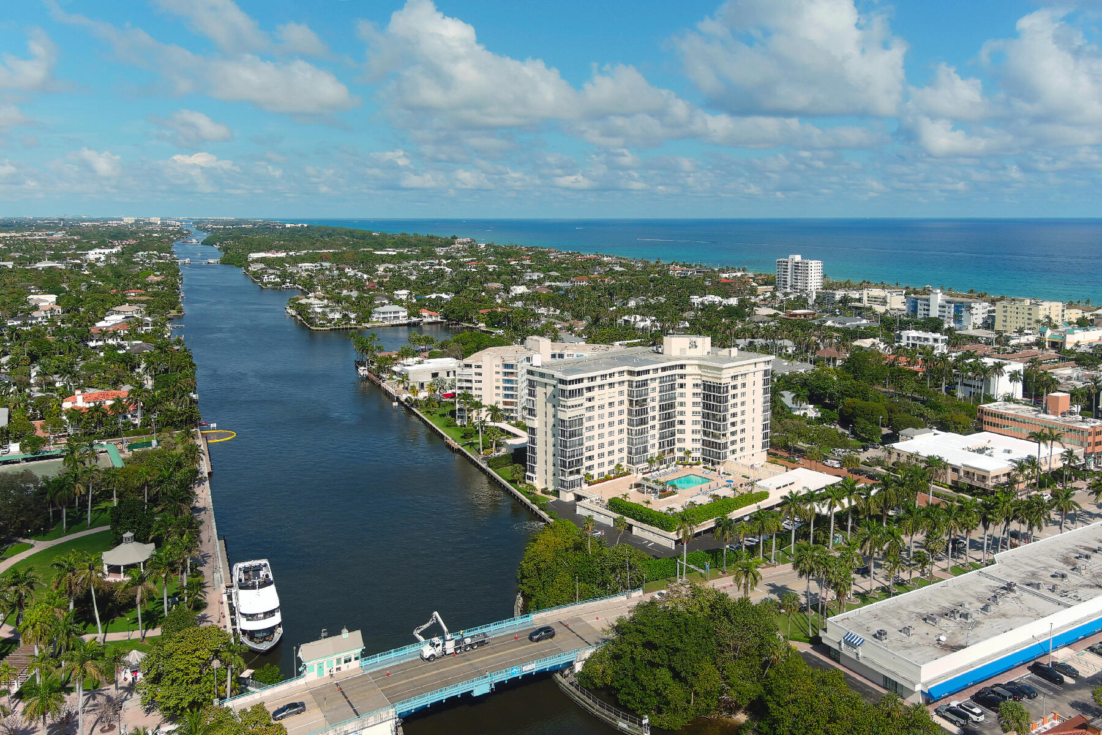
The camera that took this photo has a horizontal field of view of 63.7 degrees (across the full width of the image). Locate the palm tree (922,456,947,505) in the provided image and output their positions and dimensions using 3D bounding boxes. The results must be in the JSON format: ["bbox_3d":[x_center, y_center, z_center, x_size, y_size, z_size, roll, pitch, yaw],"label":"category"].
[{"bbox_3d":[99.028,30.054,230.012,6.900,14.600,6.900,-6,11,-30],"label":"palm tree"}]

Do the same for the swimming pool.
[{"bbox_3d":[37.500,31.510,241.170,12.200,1.400,7.800,-9,13,-42],"label":"swimming pool"}]

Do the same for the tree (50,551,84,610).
[{"bbox_3d":[-90.004,41.194,166.582,6.600,14.200,6.600,-6,11,-30],"label":"tree"}]

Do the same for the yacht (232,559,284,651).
[{"bbox_3d":[-56.275,45.048,170.126,7.300,8.400,32.200,-4,11,-22],"label":"yacht"}]

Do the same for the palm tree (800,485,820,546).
[{"bbox_3d":[59.980,34.110,203.250,5.200,13.700,5.200,3,10,17],"label":"palm tree"}]

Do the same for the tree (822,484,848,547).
[{"bbox_3d":[63.710,33.650,200.470,6.100,15.550,6.100,3,10,18],"label":"tree"}]

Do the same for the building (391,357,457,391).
[{"bbox_3d":[-54.320,3.170,395.620,30.000,9.300,19.000,-6,12,-32],"label":"building"}]

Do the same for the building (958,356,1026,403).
[{"bbox_3d":[179.800,5.320,365.810,20.500,15.200,16.300,-6,11,-30],"label":"building"}]

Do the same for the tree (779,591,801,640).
[{"bbox_3d":[42.450,44.320,157.210,3.600,9.140,3.600,0,10,0],"label":"tree"}]

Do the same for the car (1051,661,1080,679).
[{"bbox_3d":[85.100,49.920,147.460,1.820,1.430,4.600,-6,11,-30],"label":"car"}]

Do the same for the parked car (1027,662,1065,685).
[{"bbox_3d":[81.290,50.070,145.700,1.920,1.720,4.900,-6,11,-30],"label":"parked car"}]

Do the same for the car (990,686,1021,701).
[{"bbox_3d":[73.135,51.771,142.610,1.870,1.500,4.750,-6,11,-29],"label":"car"}]

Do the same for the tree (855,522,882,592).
[{"bbox_3d":[64.260,38.200,176.620,5.400,14.600,5.400,-6,11,-30],"label":"tree"}]

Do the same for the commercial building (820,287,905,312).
[{"bbox_3d":[262.552,-57.211,748.414,28.000,15.000,67.000,-4,11,-22],"label":"commercial building"}]

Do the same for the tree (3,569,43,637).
[{"bbox_3d":[-94.406,42.589,158.491,7.300,14.200,7.300,-6,11,-30],"label":"tree"}]

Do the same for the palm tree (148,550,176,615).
[{"bbox_3d":[-73.284,41.095,168.036,5.800,13.900,5.800,-6,11,-30],"label":"palm tree"}]

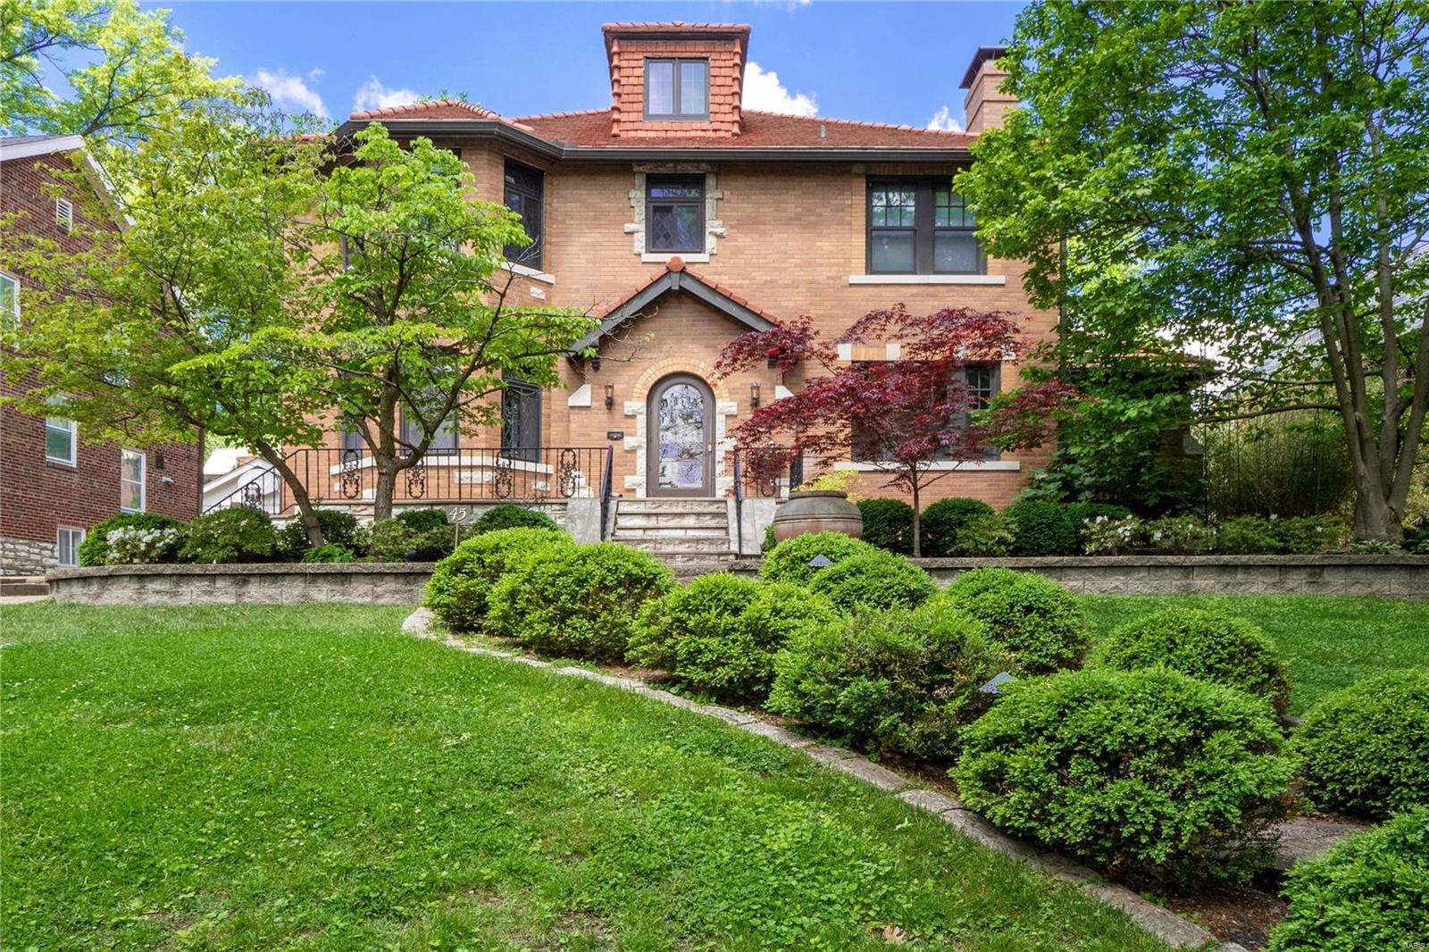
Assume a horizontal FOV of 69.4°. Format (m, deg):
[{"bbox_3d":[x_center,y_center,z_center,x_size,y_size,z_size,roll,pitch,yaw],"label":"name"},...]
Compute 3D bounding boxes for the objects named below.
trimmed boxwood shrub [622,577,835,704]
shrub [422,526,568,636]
[{"bbox_3d":[0.121,1.093,7.191,1.428,0.808,1.280,0,-4,0],"label":"trimmed boxwood shrub"},{"bbox_3d":[-1.968,0.915,9.400,1.320,0.874,1.200,0,-1,0],"label":"shrub"}]

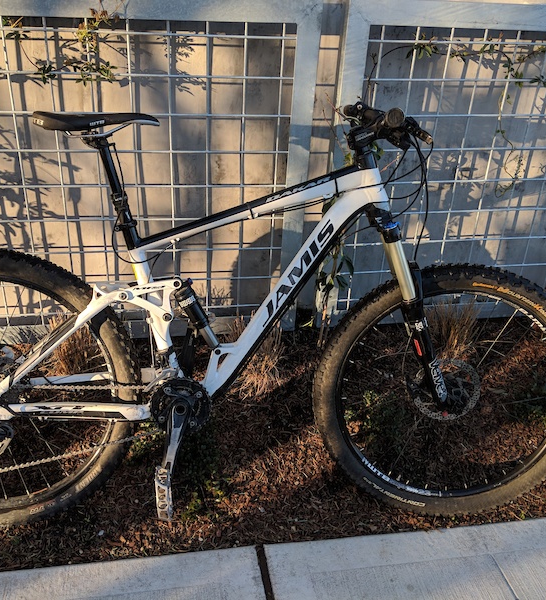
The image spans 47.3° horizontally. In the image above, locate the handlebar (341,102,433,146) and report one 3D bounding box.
[{"bbox_3d":[0.244,-0.419,1.454,0.125,0.095,0.710,3,18,-2],"label":"handlebar"}]

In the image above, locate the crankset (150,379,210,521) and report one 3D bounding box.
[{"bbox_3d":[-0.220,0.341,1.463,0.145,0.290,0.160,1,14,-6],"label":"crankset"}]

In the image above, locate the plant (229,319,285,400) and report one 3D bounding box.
[{"bbox_3d":[-0.050,0.196,2.095,0.190,0.230,0.170,-2,29,-10],"label":"plant"}]

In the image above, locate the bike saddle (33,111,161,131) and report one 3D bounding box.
[{"bbox_3d":[-0.389,-0.389,1.380,0.277,0.060,0.140,1,14,-6],"label":"bike saddle"}]

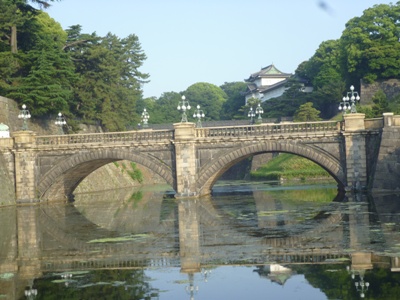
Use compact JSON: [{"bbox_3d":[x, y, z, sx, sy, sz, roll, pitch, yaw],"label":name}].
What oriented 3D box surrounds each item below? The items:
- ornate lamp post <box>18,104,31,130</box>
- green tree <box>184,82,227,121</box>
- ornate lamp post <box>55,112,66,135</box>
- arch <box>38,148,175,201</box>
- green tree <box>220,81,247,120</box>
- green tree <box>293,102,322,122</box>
[{"bbox_3d":[-18.020,-3.255,74.789,1.350,2.738,1.350,-3,-2,7],"label":"ornate lamp post"},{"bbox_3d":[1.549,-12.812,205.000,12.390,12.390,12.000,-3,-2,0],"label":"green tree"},{"bbox_3d":[-16.512,-2.985,86.384,1.350,2.738,1.350,-3,-2,7],"label":"ornate lamp post"},{"bbox_3d":[-8.639,2.528,79.333,14.172,4.845,12.396,-3,-2,7],"label":"arch"},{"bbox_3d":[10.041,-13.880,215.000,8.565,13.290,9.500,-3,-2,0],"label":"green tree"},{"bbox_3d":[22.888,-7.878,155.000,6.387,4.471,6.000,-3,-2,0],"label":"green tree"}]

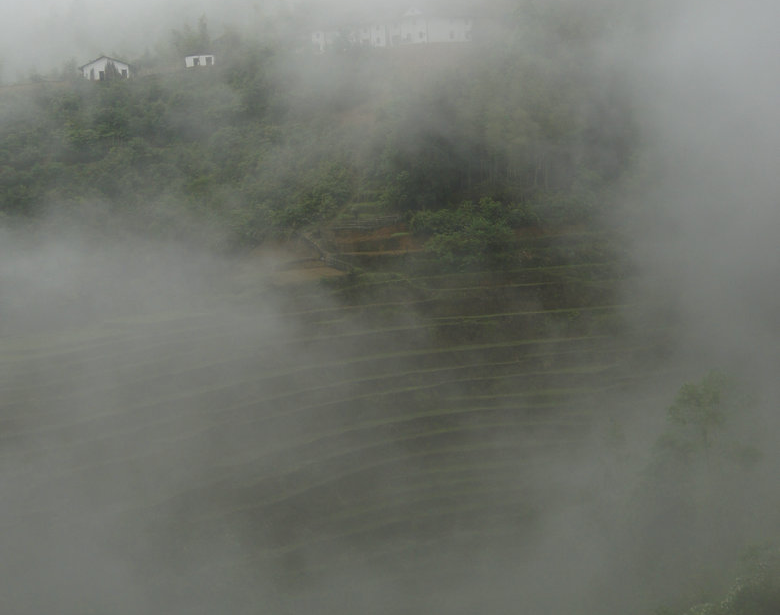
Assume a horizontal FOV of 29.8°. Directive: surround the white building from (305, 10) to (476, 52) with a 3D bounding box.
[{"bbox_3d":[0.240,-66.560,352.000,37.000,9.700,9.000,1,8,14],"label":"white building"}]

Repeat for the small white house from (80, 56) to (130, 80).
[{"bbox_3d":[-59.810,-50.390,308.000,10.000,5.000,8.500,-2,8,-7],"label":"small white house"}]

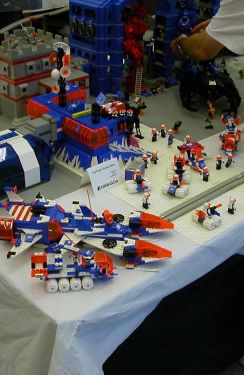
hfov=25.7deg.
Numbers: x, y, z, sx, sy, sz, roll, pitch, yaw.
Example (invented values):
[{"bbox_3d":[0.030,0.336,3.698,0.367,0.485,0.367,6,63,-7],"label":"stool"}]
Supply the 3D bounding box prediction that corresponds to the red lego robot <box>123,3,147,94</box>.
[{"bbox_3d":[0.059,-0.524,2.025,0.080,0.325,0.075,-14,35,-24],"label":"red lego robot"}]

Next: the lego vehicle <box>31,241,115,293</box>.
[{"bbox_3d":[-0.103,0.164,1.116,0.170,0.075,0.074,-4,30,-6],"label":"lego vehicle"}]

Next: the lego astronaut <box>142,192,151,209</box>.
[{"bbox_3d":[0.063,0.032,1.372,0.019,0.044,0.026,19,35,30],"label":"lego astronaut"}]

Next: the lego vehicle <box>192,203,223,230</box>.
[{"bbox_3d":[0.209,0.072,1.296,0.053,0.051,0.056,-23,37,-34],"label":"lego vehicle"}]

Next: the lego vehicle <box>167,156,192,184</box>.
[{"bbox_3d":[0.167,-0.053,1.504,0.058,0.070,0.055,11,33,14],"label":"lego vehicle"}]

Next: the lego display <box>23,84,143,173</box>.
[{"bbox_3d":[-0.124,-0.191,1.656,0.232,0.145,0.344,-24,37,-34],"label":"lego display"}]

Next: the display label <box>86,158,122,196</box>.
[{"bbox_3d":[-0.056,-0.032,1.458,0.102,0.069,0.064,-24,38,-35],"label":"display label"}]

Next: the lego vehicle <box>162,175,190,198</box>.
[{"bbox_3d":[0.147,-0.009,1.447,0.058,0.052,0.052,11,33,14],"label":"lego vehicle"}]

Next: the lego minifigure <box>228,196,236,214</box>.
[{"bbox_3d":[0.286,0.044,1.374,0.018,0.045,0.022,-24,40,-36],"label":"lego minifigure"}]

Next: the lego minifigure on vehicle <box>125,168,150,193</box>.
[{"bbox_3d":[0.043,-0.015,1.446,0.058,0.052,0.046,-8,31,-13],"label":"lego minifigure on vehicle"}]

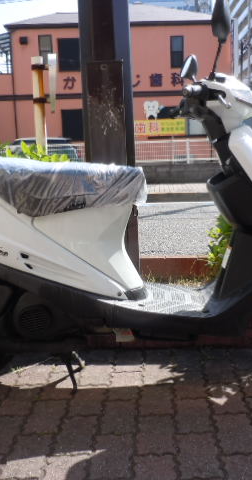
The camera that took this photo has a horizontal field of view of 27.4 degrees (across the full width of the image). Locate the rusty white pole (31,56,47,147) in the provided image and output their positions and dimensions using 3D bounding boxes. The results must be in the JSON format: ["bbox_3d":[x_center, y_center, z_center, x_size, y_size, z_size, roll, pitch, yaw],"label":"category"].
[{"bbox_3d":[-0.466,-0.388,3.013,0.075,1.300,0.075,-2,9,4],"label":"rusty white pole"}]

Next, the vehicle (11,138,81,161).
[{"bbox_3d":[-2.164,-2.228,15.191,1.720,1.450,4.100,-3,9,-4],"label":"vehicle"}]

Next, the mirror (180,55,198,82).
[{"bbox_3d":[0.241,-0.653,1.972,0.045,0.105,0.110,20,4,-13],"label":"mirror"}]

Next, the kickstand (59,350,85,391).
[{"bbox_3d":[-0.183,0.430,1.818,0.090,0.125,0.210,-2,9,4],"label":"kickstand"}]

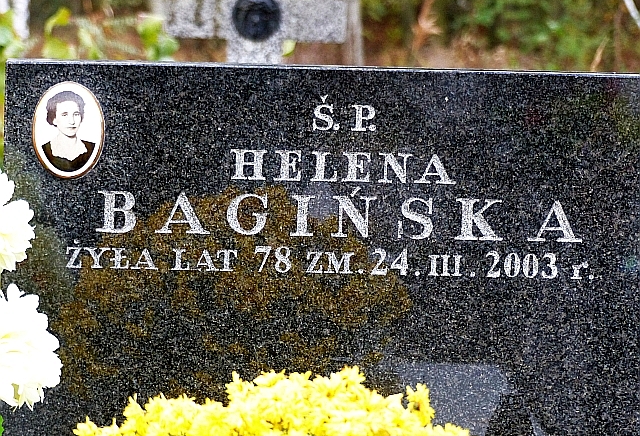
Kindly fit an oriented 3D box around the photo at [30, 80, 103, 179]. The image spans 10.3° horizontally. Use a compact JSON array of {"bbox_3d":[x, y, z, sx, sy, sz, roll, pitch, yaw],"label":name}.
[{"bbox_3d":[-0.311,-0.108,4.390,0.090,0.120,0.010,1,6,0],"label":"photo"}]

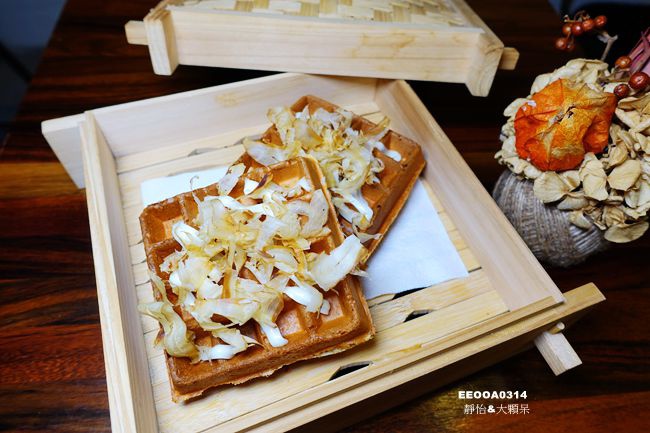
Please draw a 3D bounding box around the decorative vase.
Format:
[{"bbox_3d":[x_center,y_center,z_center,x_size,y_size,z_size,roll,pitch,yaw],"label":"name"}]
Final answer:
[{"bbox_3d":[0.165,-0.007,0.314,0.084,0.075,0.084,-16,59,-14],"label":"decorative vase"}]

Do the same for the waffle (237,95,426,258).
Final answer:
[{"bbox_3d":[0.000,-0.028,0.317,0.113,0.028,0.113,29,59,15],"label":"waffle"}]

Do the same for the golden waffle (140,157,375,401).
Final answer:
[{"bbox_3d":[-0.042,0.032,0.255,0.112,0.028,0.112,-18,67,-3],"label":"golden waffle"}]

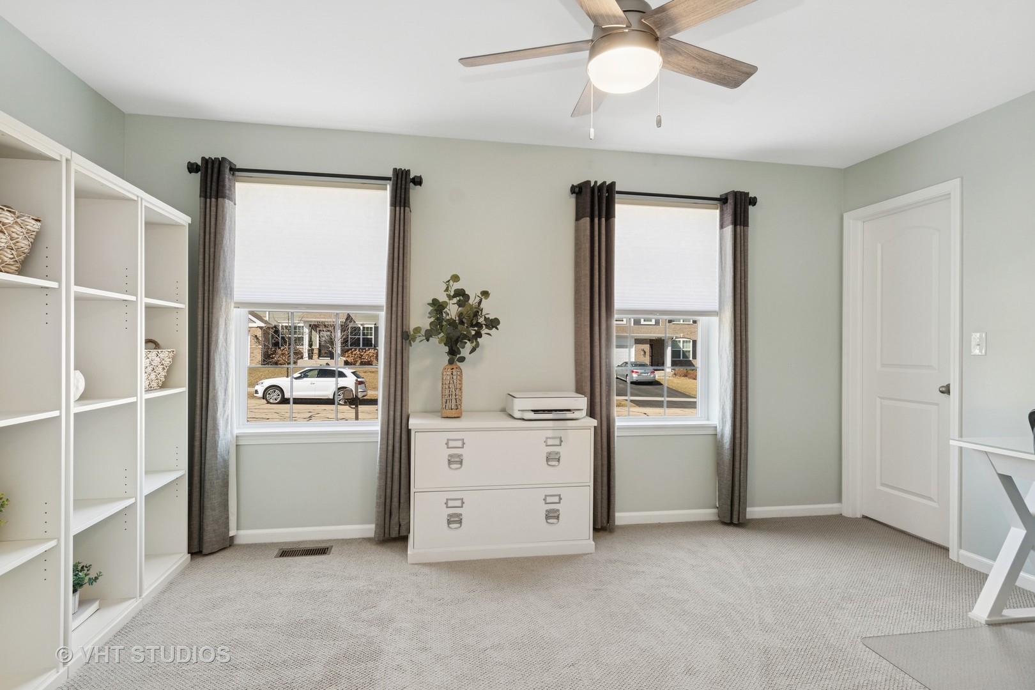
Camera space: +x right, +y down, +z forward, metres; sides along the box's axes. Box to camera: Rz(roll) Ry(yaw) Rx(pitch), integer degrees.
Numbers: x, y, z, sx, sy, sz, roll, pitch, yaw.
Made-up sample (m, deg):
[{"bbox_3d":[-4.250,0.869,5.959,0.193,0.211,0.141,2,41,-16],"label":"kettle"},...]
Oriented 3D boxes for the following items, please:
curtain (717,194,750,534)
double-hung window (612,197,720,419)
[{"bbox_3d":[1.435,0.082,3.430,0.148,2.161,0.110,0,0,-10],"label":"curtain"},{"bbox_3d":[0.919,-0.222,3.485,0.873,1.471,0.111,0,0,-10],"label":"double-hung window"}]

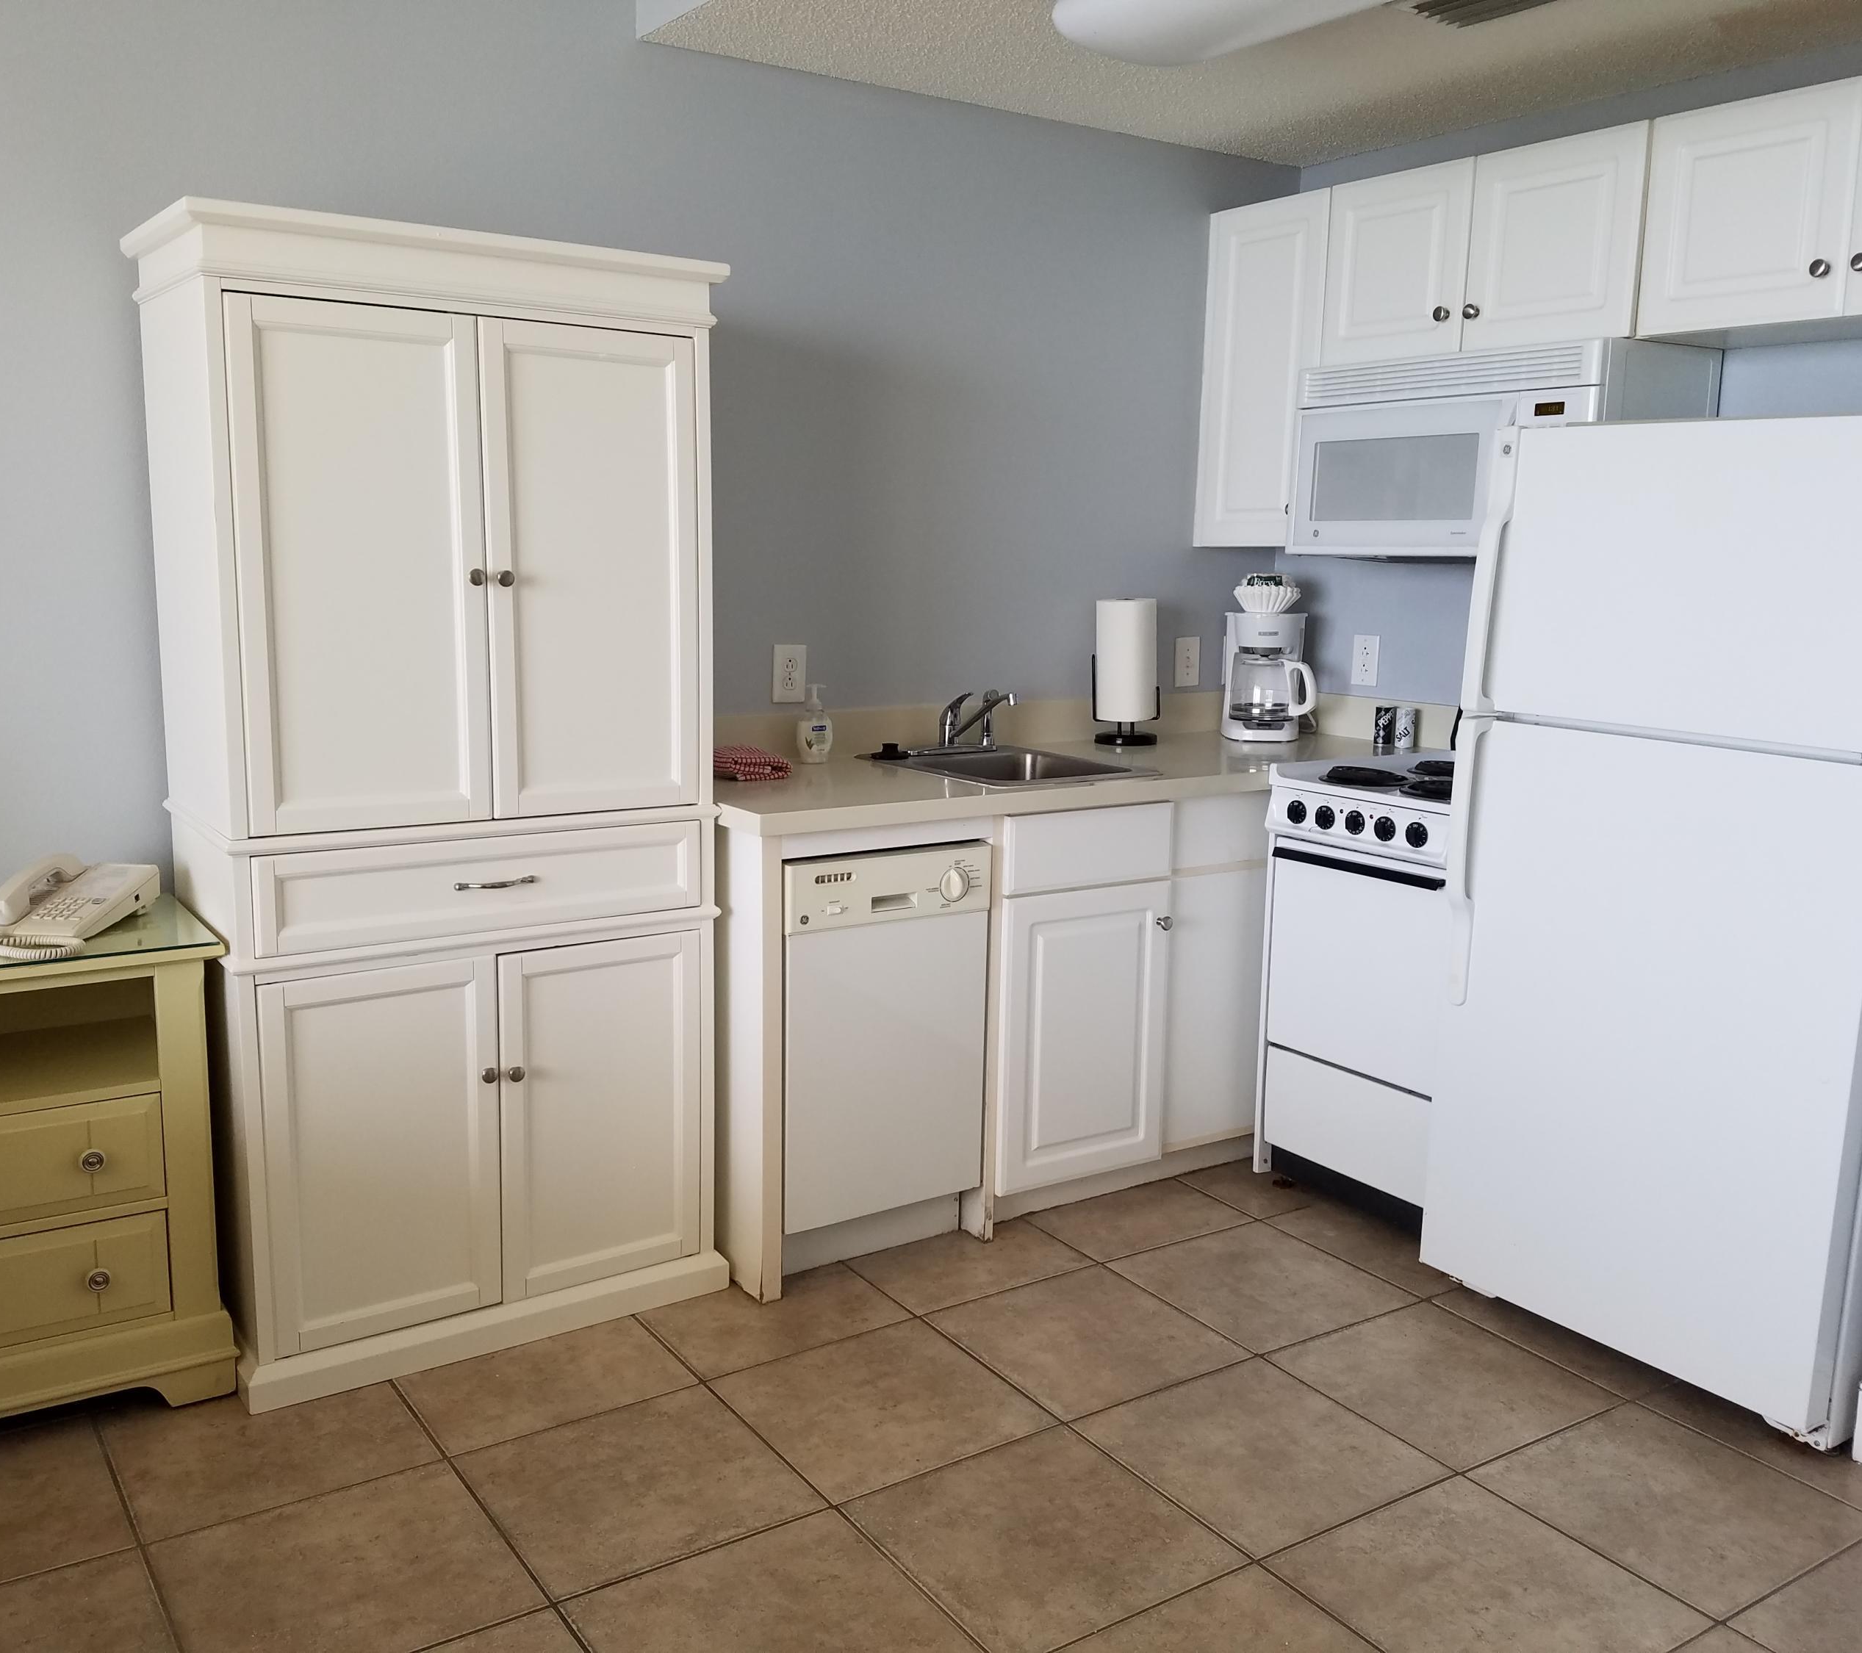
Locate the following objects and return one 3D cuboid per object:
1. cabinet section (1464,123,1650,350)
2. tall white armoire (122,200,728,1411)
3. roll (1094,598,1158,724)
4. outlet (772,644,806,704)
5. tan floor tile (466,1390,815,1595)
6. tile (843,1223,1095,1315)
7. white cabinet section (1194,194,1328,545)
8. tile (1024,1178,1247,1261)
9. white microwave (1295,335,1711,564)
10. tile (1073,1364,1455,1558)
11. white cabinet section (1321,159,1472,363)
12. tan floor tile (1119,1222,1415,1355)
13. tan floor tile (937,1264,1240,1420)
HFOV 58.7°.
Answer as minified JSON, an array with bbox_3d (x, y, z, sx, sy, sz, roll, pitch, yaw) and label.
[{"bbox_3d":[1.323,-1.131,3.264,0.320,0.374,0.380,-5,12,-33],"label":"cabinet section"},{"bbox_3d":[-0.846,-0.046,2.905,0.848,1.834,0.503,-5,12,-33],"label":"tall white armoire"},{"bbox_3d":[0.479,-0.404,4.007,0.148,0.283,0.148,1,10,0],"label":"roll"},{"bbox_3d":[-0.300,-0.325,3.546,0.076,0.121,0.008,-5,12,-33],"label":"outlet"},{"bbox_3d":[-0.432,0.968,2.435,0.418,0.010,0.418,-5,12,-33],"label":"tan floor tile"},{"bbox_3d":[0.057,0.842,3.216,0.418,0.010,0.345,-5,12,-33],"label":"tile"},{"bbox_3d":[0.893,-1.052,3.926,0.320,0.773,0.379,-5,12,-33],"label":"white cabinet section"},{"bbox_3d":[0.438,0.824,3.443,0.417,0.010,0.246,-5,12,-33],"label":"tile"},{"bbox_3d":[1.183,-0.769,3.499,0.402,0.406,0.761,-5,12,-33],"label":"white microwave"},{"bbox_3d":[0.510,0.973,2.579,0.417,0.010,0.417,-5,12,-33],"label":"tile"},{"bbox_3d":[1.111,-1.190,3.577,0.320,0.374,0.375,-5,12,-33],"label":"white cabinet section"},{"bbox_3d":[0.627,0.875,3.163,0.417,0.010,0.417,-5,12,-33],"label":"tan floor tile"},{"bbox_3d":[0.271,0.901,2.901,0.418,0.010,0.418,-5,12,-33],"label":"tan floor tile"}]

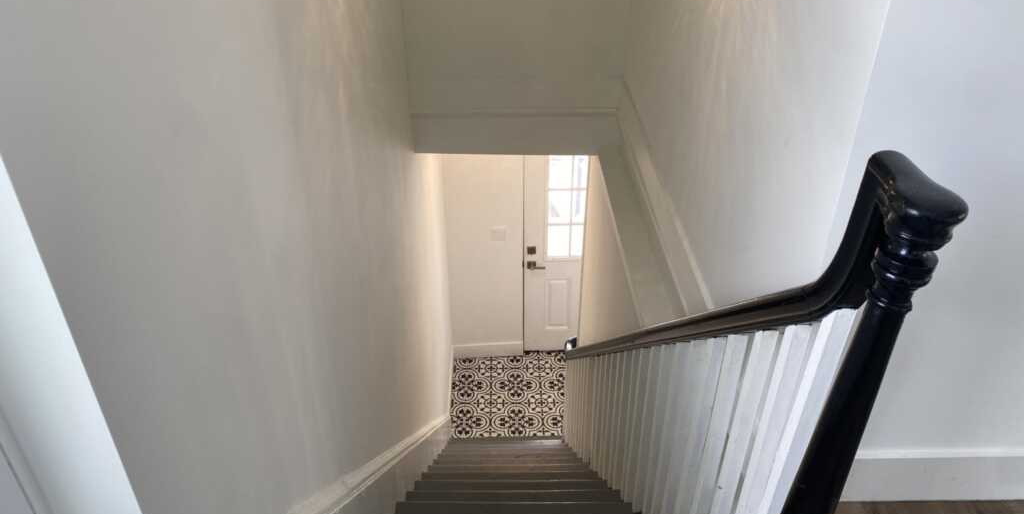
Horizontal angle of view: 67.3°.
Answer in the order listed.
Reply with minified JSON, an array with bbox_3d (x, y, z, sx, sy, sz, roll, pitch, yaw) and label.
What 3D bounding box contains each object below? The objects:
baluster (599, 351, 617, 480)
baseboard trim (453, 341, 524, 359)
[{"bbox_3d":[0.433,0.733,3.422,0.033,0.780,0.034,0,34,-1],"label":"baluster"},{"bbox_3d":[-0.194,0.785,6.452,0.580,0.145,0.020,-2,34,-4],"label":"baseboard trim"}]

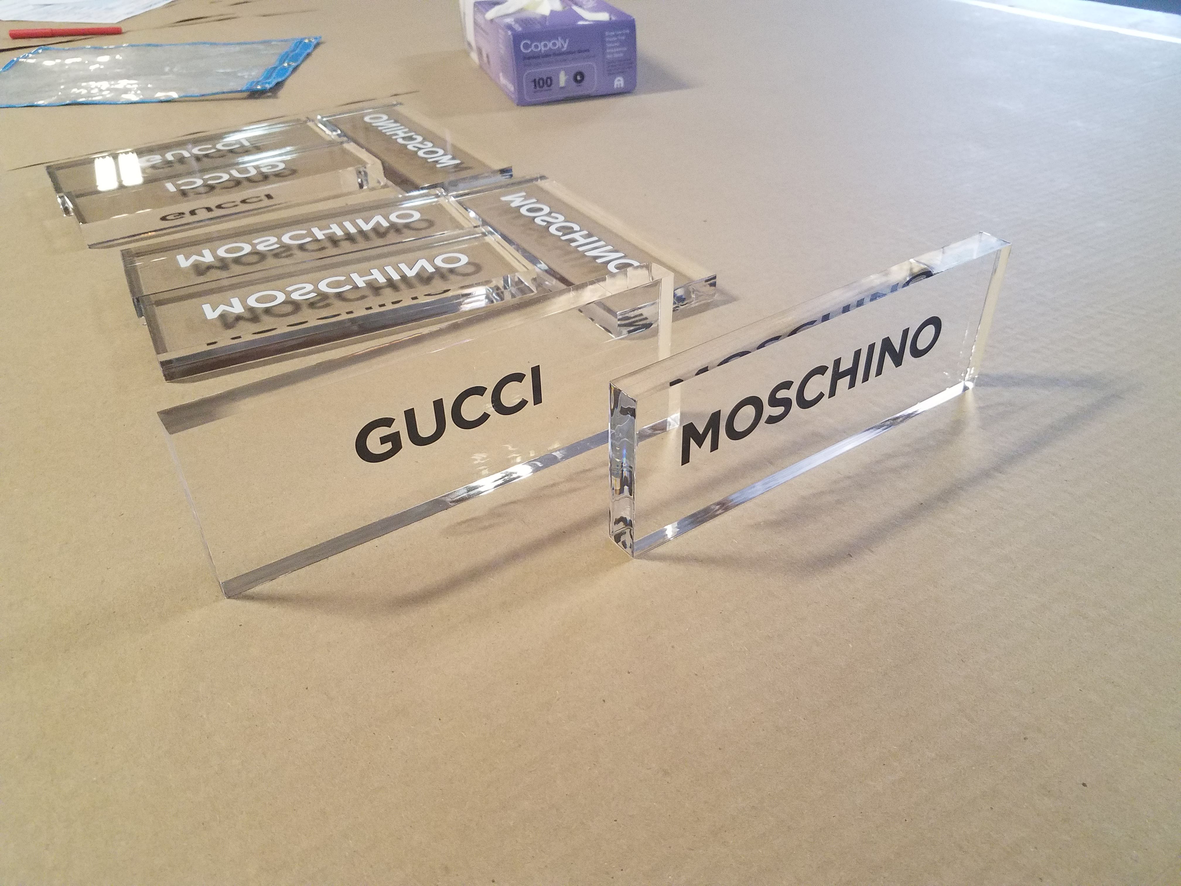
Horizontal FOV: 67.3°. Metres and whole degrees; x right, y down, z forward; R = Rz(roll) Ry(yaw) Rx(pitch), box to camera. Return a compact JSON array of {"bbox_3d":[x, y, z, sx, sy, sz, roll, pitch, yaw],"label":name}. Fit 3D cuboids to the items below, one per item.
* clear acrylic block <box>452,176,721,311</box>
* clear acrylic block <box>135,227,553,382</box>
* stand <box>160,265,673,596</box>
[{"bbox_3d":[-0.012,-0.132,0.579,0.078,0.014,0.205,-20,40,-24],"label":"clear acrylic block"},{"bbox_3d":[-0.143,-0.087,0.517,0.210,0.015,0.076,-18,39,-22],"label":"clear acrylic block"},{"bbox_3d":[-0.054,-0.011,0.358,0.206,0.074,0.015,-22,41,-27],"label":"stand"}]

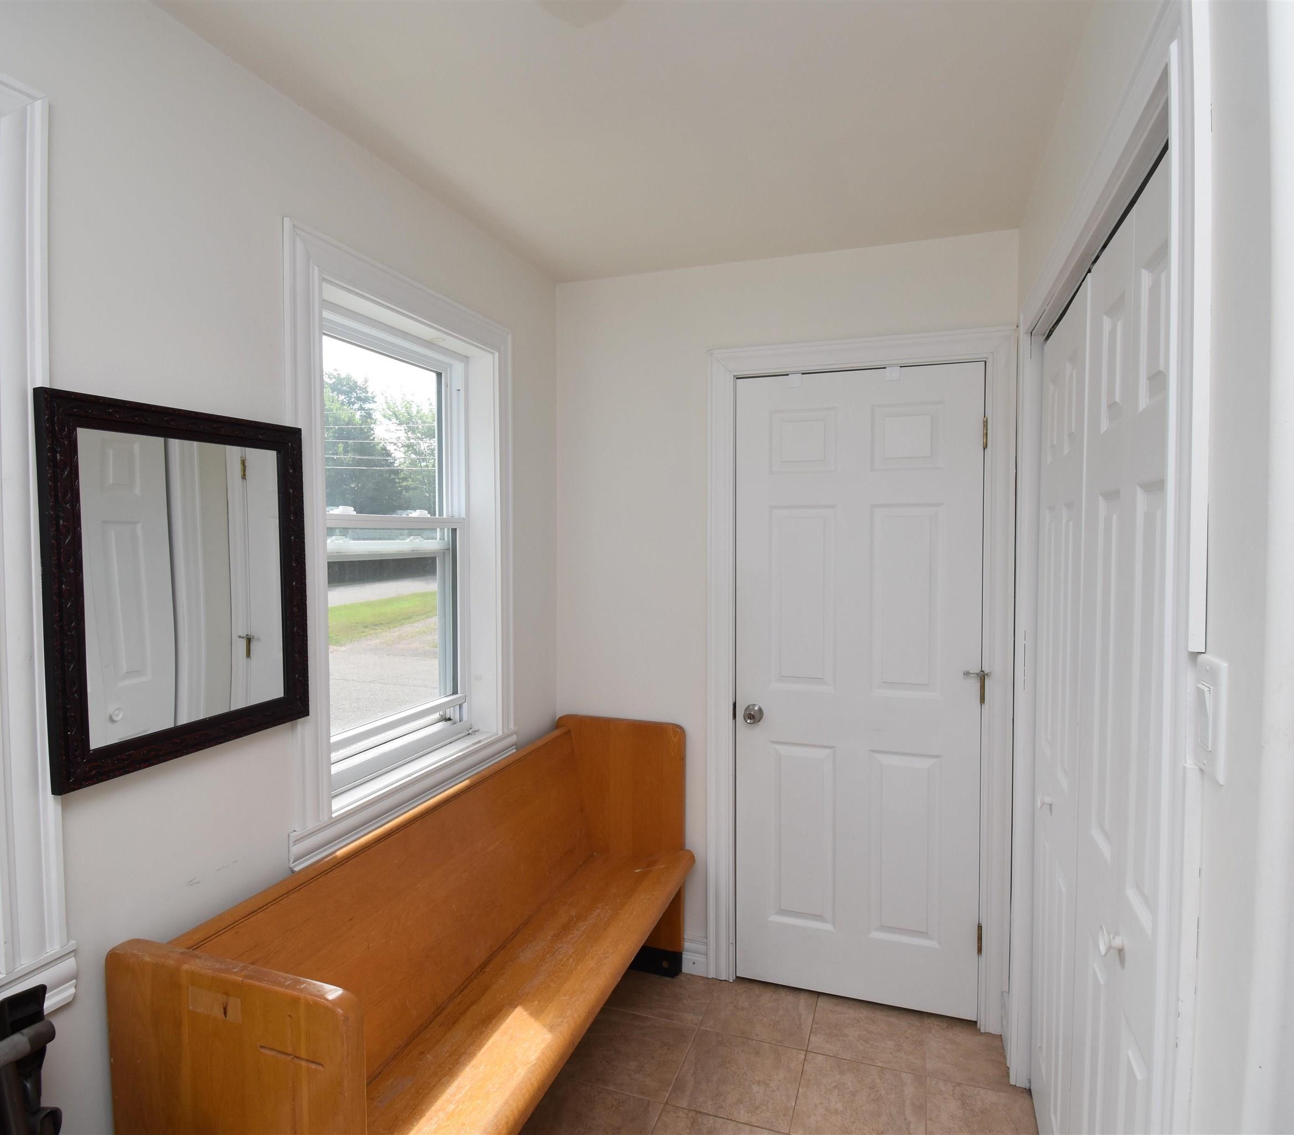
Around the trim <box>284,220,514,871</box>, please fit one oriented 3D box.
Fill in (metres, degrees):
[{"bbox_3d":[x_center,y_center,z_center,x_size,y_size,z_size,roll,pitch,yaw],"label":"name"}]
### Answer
[{"bbox_3d":[-0.589,-0.055,1.868,0.033,1.337,0.868,1,2,21],"label":"trim"}]

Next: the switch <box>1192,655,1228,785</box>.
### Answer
[{"bbox_3d":[0.558,0.149,0.708,0.010,0.116,0.071,1,2,21],"label":"switch"}]

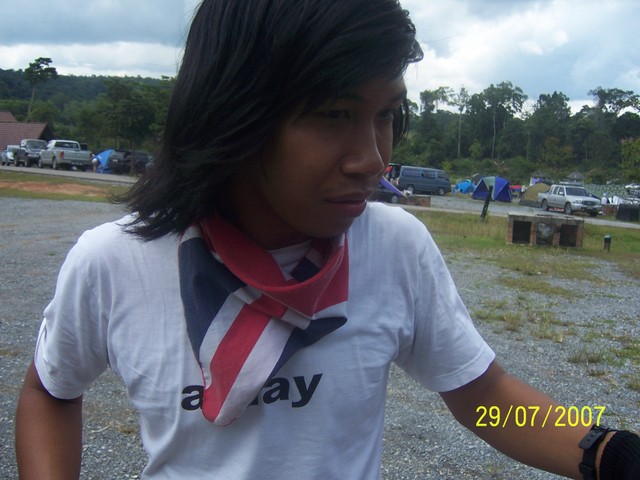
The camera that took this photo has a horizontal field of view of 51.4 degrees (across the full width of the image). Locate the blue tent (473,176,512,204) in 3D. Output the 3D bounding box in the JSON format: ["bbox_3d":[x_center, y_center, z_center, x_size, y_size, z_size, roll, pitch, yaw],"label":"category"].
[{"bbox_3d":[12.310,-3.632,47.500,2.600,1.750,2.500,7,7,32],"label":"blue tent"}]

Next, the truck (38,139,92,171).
[{"bbox_3d":[-14.770,-4.870,38.370,1.750,1.680,5.000,-1,7,-36],"label":"truck"}]

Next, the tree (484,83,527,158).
[{"bbox_3d":[27.719,-17.428,100.000,6.600,12.600,6.400,5,6,16],"label":"tree"}]

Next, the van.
[{"bbox_3d":[7.650,-4.480,50.520,4.700,1.970,1.750,1,6,-24],"label":"van"}]

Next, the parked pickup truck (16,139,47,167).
[{"bbox_3d":[-19.550,-5.910,45.530,1.760,1.800,5.050,-1,7,-37],"label":"parked pickup truck"}]

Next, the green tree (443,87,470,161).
[{"bbox_3d":[20.583,-17.127,100.000,4.000,12.000,4.000,5,6,14],"label":"green tree"}]

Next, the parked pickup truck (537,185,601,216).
[{"bbox_3d":[15.630,-2.500,41.710,1.750,1.700,4.950,2,6,-9],"label":"parked pickup truck"}]

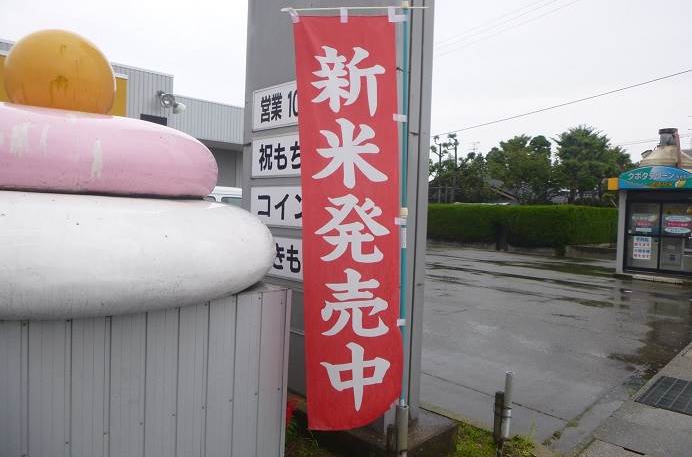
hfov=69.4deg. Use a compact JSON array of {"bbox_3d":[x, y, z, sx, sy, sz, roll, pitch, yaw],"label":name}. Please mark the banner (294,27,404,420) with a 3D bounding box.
[{"bbox_3d":[0.019,-0.026,2.170,0.475,1.790,0.080,-1,2,5],"label":"banner"}]

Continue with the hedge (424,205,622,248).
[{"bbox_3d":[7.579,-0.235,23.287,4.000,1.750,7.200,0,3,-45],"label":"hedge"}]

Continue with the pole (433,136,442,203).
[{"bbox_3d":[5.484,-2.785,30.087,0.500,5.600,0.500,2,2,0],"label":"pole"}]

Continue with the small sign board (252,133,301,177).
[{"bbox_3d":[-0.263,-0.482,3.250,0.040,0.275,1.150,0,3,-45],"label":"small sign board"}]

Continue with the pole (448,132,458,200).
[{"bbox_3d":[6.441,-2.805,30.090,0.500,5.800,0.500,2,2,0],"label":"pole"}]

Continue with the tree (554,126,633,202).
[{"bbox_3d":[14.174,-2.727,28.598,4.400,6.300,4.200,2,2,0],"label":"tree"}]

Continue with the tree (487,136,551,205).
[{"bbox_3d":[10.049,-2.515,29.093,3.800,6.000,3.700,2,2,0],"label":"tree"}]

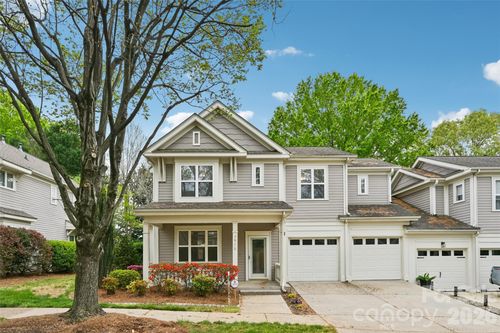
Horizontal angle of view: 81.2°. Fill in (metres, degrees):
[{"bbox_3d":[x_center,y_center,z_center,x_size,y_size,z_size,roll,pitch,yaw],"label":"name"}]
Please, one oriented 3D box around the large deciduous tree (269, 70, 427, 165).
[{"bbox_3d":[10.100,-1.200,29.600,16.500,16.800,15.500,0,-6,0],"label":"large deciduous tree"}]

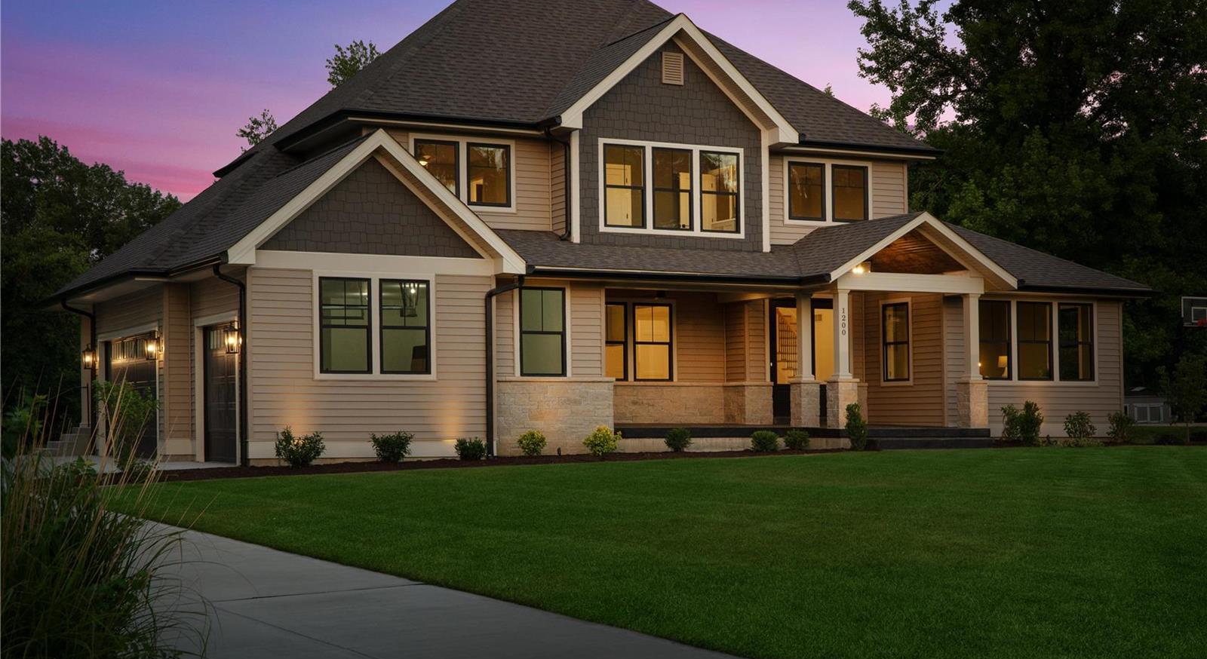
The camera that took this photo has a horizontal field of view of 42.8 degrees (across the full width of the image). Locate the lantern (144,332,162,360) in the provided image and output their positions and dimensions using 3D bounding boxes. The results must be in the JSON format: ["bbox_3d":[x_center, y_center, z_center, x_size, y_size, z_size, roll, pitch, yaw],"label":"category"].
[{"bbox_3d":[-8.163,0.296,27.950,0.290,0.530,0.210,0,-2,-25],"label":"lantern"}]

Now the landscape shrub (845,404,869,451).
[{"bbox_3d":[4.577,1.768,27.821,0.391,0.882,0.391,0,-3,0],"label":"landscape shrub"}]

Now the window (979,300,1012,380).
[{"bbox_3d":[7.798,0.217,30.830,0.880,1.600,0.100,0,-2,-26],"label":"window"}]

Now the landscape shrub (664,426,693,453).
[{"bbox_3d":[1.329,1.947,27.336,0.502,0.452,0.492,0,-2,0],"label":"landscape shrub"}]

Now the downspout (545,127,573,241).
[{"bbox_3d":[-0.847,-2.744,29.150,0.500,2.160,0.150,0,-2,-25],"label":"downspout"}]

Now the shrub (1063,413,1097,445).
[{"bbox_3d":[9.627,1.991,31.104,0.648,0.673,0.648,1,-3,-25],"label":"shrub"}]

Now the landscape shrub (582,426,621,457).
[{"bbox_3d":[-0.034,1.992,27.500,0.670,0.550,0.650,-1,-2,0],"label":"landscape shrub"}]

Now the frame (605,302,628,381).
[{"bbox_3d":[0.102,0.231,30.200,0.844,1.548,0.100,0,-2,-22],"label":"frame"}]

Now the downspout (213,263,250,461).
[{"bbox_3d":[-5.932,0.570,24.522,0.553,3.236,0.111,1,-2,-25],"label":"downspout"}]

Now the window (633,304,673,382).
[{"bbox_3d":[0.983,0.242,30.502,0.844,1.558,0.100,0,-2,-22],"label":"window"}]

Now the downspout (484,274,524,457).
[{"bbox_3d":[-1.659,0.608,25.828,0.643,3.045,0.221,0,-2,-22],"label":"downspout"}]

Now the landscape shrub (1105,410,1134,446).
[{"bbox_3d":[10.400,1.971,31.000,0.600,0.680,0.600,0,-2,-26],"label":"landscape shrub"}]

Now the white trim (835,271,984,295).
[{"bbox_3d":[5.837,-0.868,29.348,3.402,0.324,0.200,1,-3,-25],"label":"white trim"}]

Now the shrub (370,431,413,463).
[{"bbox_3d":[-3.381,1.874,24.622,0.693,0.533,0.663,0,-2,-22],"label":"shrub"}]

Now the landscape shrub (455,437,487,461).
[{"bbox_3d":[-2.207,1.986,25.682,0.491,0.391,0.491,0,-3,0],"label":"landscape shrub"}]

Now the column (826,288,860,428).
[{"bbox_3d":[4.426,0.566,28.649,0.460,2.567,0.460,1,-3,-25],"label":"column"}]

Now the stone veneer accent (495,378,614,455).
[{"bbox_3d":[-0.870,1.562,27.620,2.320,1.380,0.160,0,-2,-26],"label":"stone veneer accent"}]

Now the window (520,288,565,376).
[{"bbox_3d":[-1.084,0.049,27.348,0.909,1.588,0.100,1,-3,-25],"label":"window"}]

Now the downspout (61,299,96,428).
[{"bbox_3d":[-11.094,0.936,32.562,0.693,3.136,0.111,1,-2,-25],"label":"downspout"}]

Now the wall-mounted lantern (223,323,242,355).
[{"bbox_3d":[-5.934,0.143,24.673,0.271,0.523,0.231,1,-2,-25],"label":"wall-mounted lantern"}]

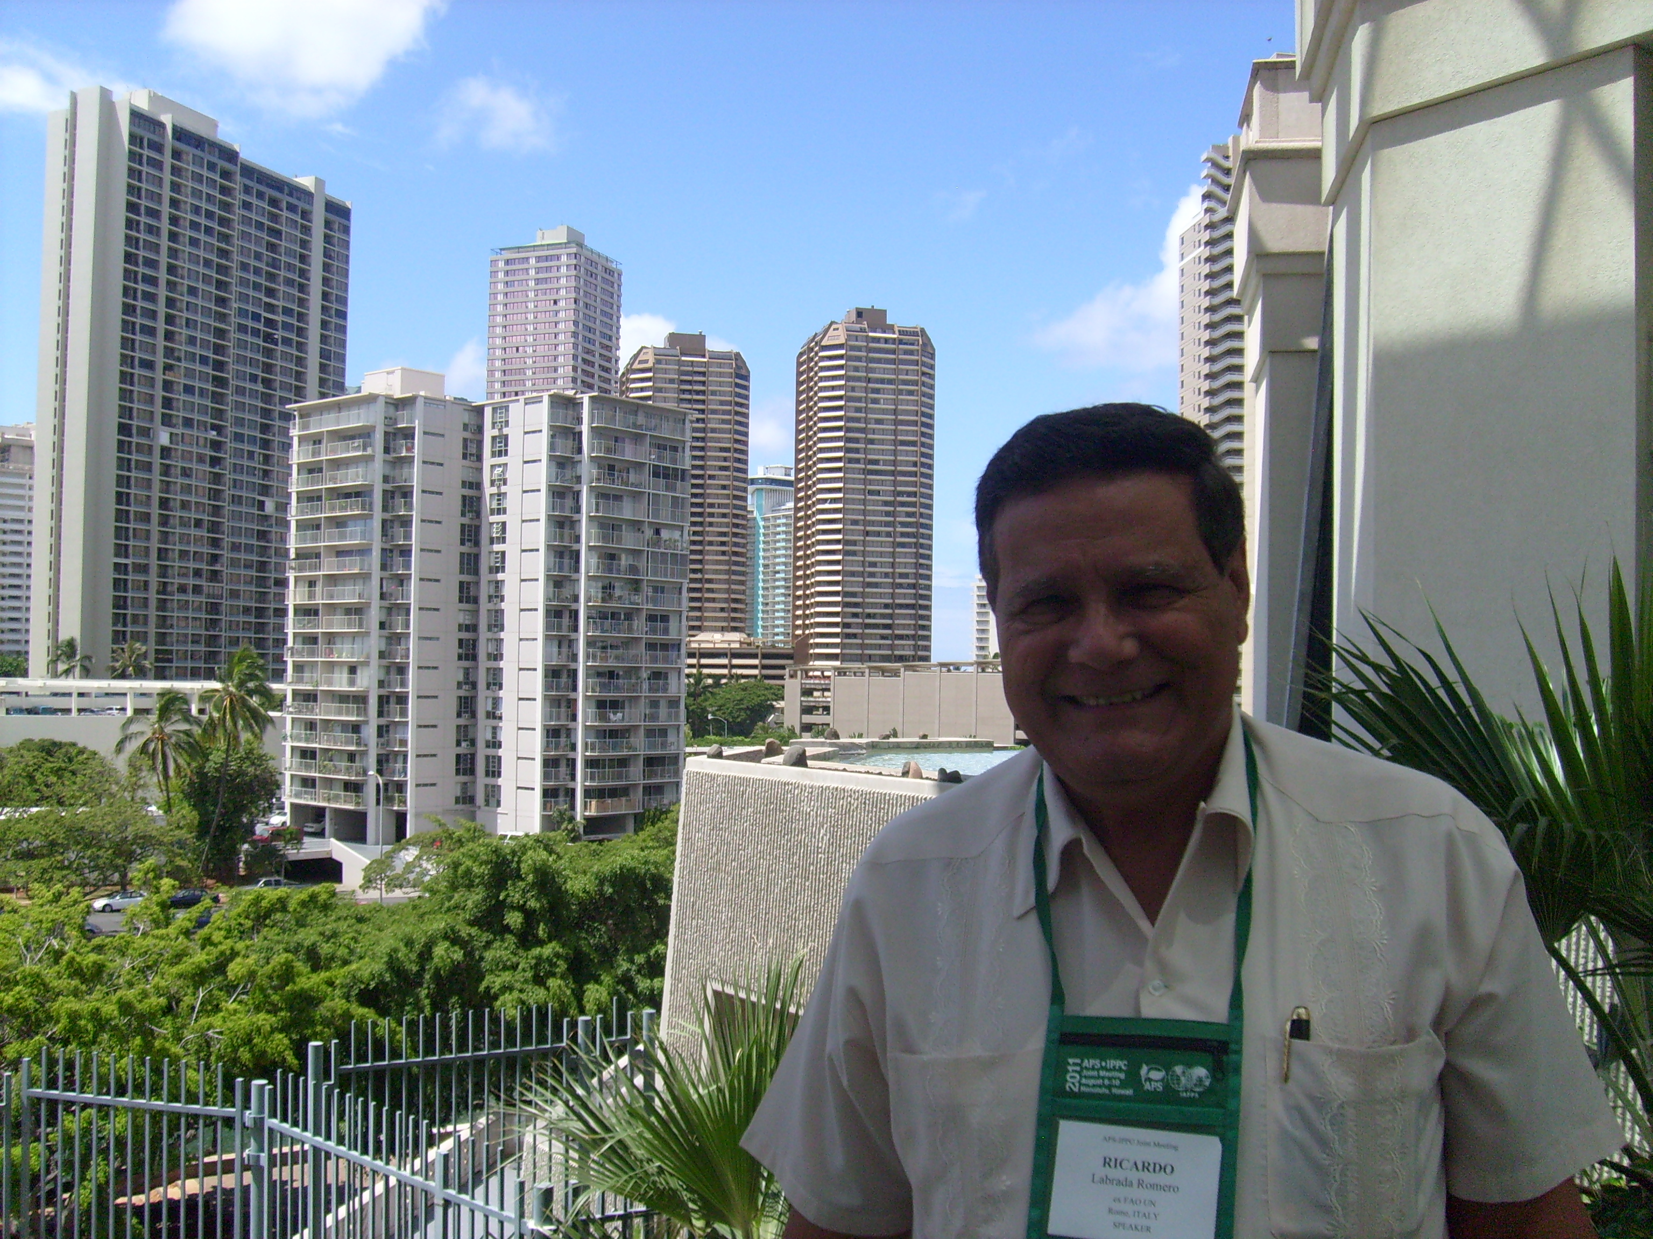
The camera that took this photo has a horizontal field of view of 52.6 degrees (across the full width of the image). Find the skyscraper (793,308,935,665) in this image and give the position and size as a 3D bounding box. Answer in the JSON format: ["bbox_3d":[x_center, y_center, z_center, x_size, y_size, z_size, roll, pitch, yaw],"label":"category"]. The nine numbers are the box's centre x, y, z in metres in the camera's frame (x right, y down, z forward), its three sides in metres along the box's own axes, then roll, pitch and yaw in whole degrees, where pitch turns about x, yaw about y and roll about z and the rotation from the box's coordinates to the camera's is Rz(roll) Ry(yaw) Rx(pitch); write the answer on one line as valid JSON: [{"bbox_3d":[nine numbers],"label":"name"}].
[{"bbox_3d":[9.754,-23.645,444.052,31.600,117.700,33.000,2,-3,-15],"label":"skyscraper"}]

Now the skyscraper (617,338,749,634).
[{"bbox_3d":[-42.566,-23.038,481.256,33.000,118.000,33.000,2,-3,-15],"label":"skyscraper"}]

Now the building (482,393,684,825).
[{"bbox_3d":[-23.087,0.613,155.772,13.300,40.800,14.700,-1,-3,40],"label":"building"}]

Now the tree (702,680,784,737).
[{"bbox_3d":[-16.040,20.339,319.405,16.300,18.100,16.000,1,-3,-3],"label":"tree"}]

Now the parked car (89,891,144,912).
[{"bbox_3d":[-47.568,19.169,113.738,4.500,1.450,1.770,2,-3,-23],"label":"parked car"}]

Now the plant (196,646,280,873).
[{"bbox_3d":[-48.255,11.421,136.597,6.300,18.300,6.300,2,-3,-19],"label":"plant"}]

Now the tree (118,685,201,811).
[{"bbox_3d":[-54.791,12.912,136.527,6.200,15.100,6.200,2,-3,-22],"label":"tree"}]

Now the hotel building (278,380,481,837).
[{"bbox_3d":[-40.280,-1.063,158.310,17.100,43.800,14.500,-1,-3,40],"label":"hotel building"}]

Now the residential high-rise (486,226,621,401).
[{"bbox_3d":[-67.405,-31.530,407.413,24.200,127.700,22.200,0,-3,21],"label":"residential high-rise"}]

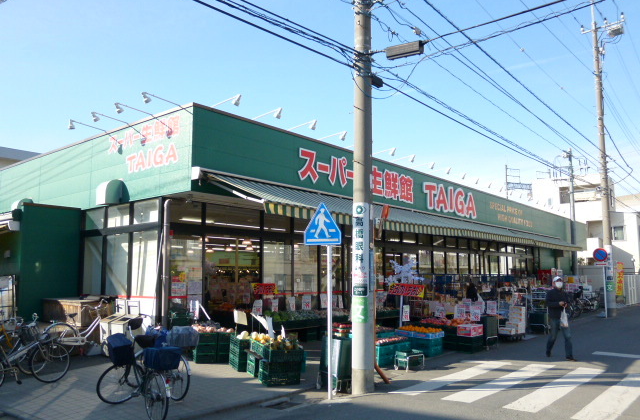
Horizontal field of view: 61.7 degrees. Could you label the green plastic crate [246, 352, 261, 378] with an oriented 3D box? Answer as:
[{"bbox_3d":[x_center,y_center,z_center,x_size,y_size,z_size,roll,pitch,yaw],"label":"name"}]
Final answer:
[{"bbox_3d":[-1.006,2.747,9.607,0.460,0.370,0.450,3,-8,-22],"label":"green plastic crate"}]

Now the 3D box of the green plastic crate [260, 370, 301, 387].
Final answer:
[{"bbox_3d":[-0.659,2.769,8.890,0.560,0.190,0.450,3,-8,-22],"label":"green plastic crate"}]

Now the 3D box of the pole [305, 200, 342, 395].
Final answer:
[{"bbox_3d":[0.052,1.327,7.978,0.600,2.889,0.110,-3,-8,22],"label":"pole"}]

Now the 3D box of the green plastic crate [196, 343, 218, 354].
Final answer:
[{"bbox_3d":[-2.227,2.705,10.668,0.400,0.200,0.600,1,-7,-6],"label":"green plastic crate"}]

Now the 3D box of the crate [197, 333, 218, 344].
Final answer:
[{"bbox_3d":[-2.228,2.512,10.693,0.400,0.200,0.600,1,-7,-6],"label":"crate"}]

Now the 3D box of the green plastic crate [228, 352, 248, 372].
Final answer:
[{"bbox_3d":[-1.388,2.870,10.030,0.420,0.190,0.600,3,-8,-23],"label":"green plastic crate"}]

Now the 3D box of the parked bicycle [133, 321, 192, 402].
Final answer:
[{"bbox_3d":[-2.469,2.279,8.287,1.780,1.100,0.600,-7,-10,43],"label":"parked bicycle"}]

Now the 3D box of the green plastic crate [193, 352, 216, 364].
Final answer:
[{"bbox_3d":[-2.275,2.939,10.761,0.420,0.190,0.520,2,-7,-16],"label":"green plastic crate"}]

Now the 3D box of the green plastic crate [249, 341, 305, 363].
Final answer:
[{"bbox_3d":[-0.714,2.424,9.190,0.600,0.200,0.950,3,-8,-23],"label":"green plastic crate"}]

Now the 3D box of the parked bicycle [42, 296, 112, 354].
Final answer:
[{"bbox_3d":[-4.756,2.424,11.021,0.570,1.050,1.780,-6,-10,40],"label":"parked bicycle"}]

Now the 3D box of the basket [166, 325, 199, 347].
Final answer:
[{"bbox_3d":[-1.930,1.791,7.580,0.400,0.250,0.330,5,-8,-32],"label":"basket"}]

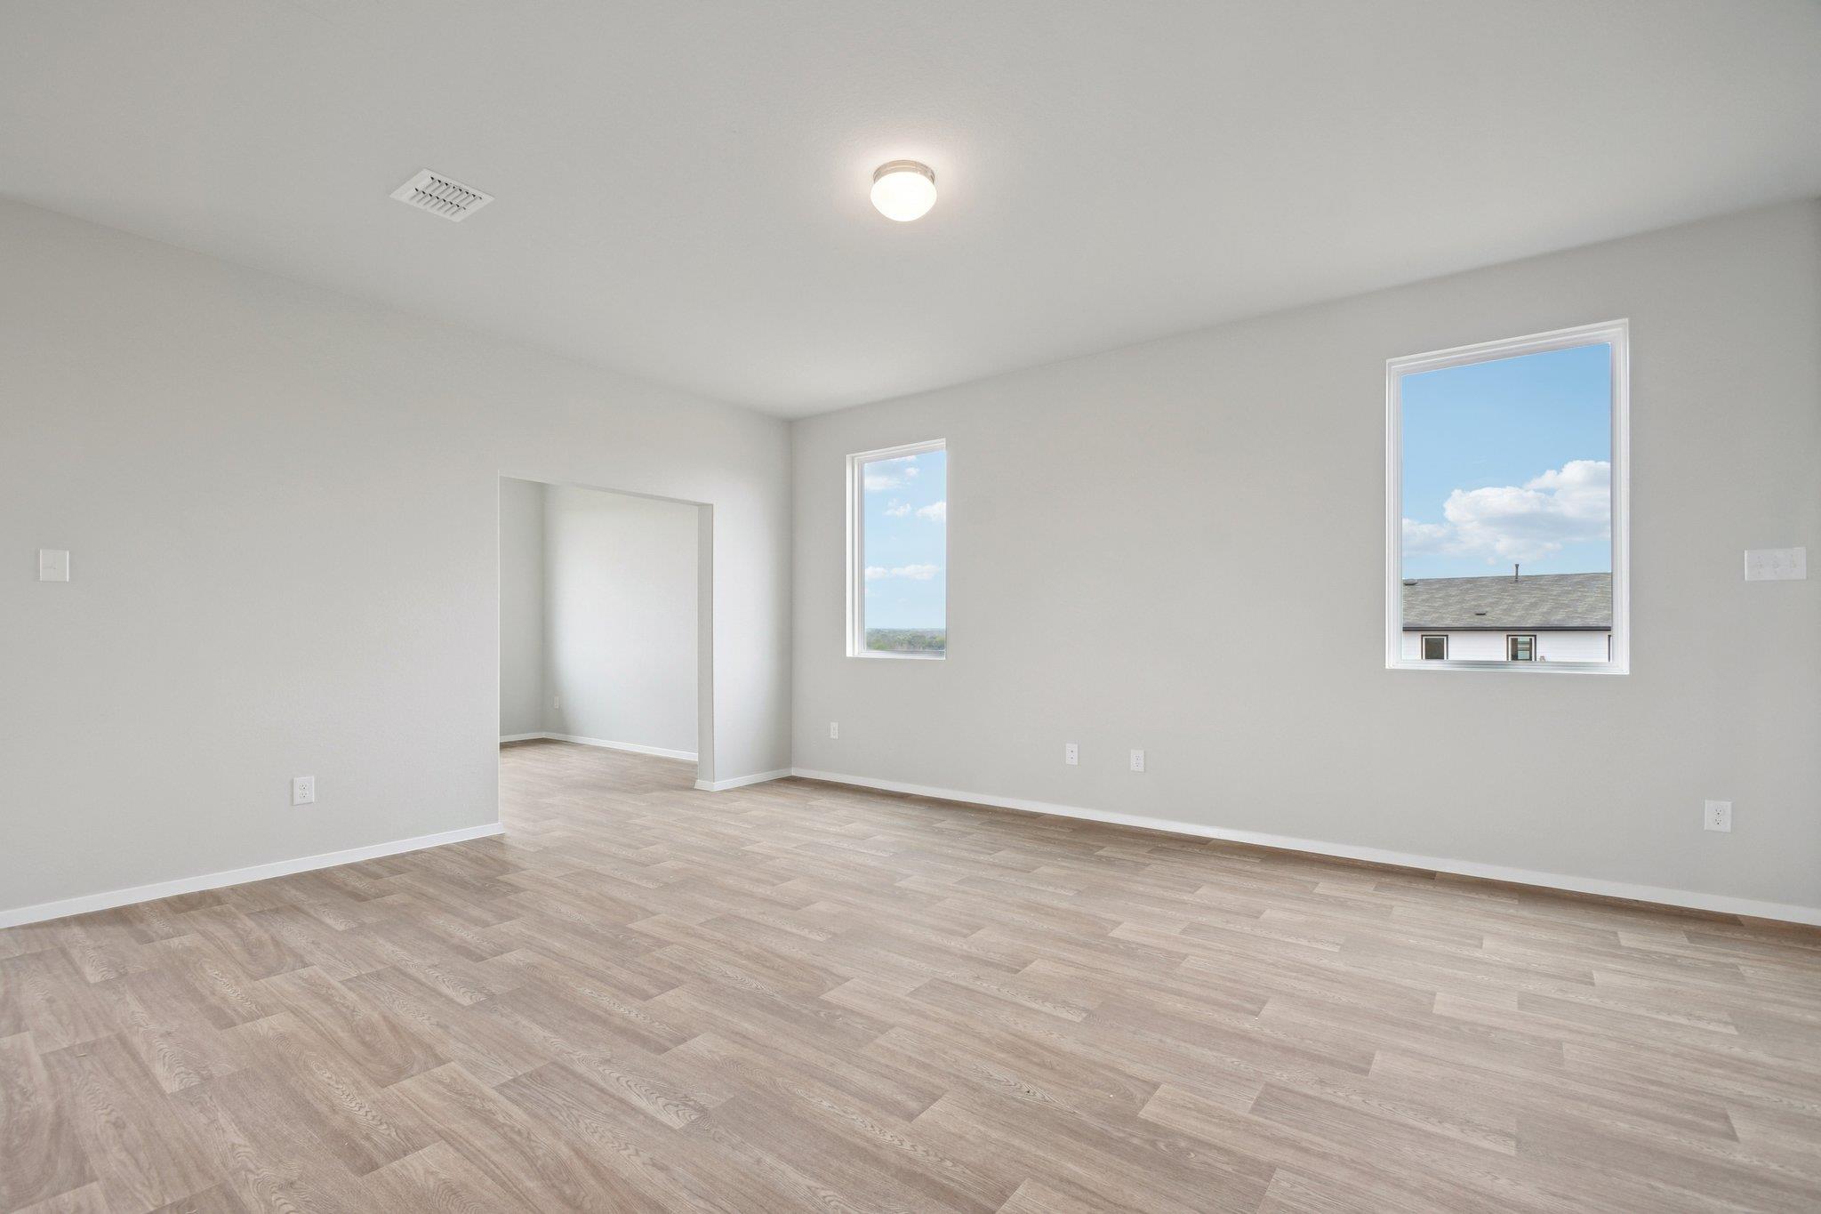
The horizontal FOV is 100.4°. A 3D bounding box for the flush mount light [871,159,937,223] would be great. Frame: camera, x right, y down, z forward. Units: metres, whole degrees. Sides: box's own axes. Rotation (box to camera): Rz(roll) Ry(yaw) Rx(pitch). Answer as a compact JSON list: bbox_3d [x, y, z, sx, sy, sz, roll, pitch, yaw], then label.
[{"bbox_3d":[-0.022,-1.505,2.782,0.242,0.128,0.242,0,-2,0],"label":"flush mount light"}]

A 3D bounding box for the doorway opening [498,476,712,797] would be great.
[{"bbox_3d":[-1.848,0.268,4.744,0.160,1.966,1.422,-2,-3,38],"label":"doorway opening"}]

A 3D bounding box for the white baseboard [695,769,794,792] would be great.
[{"bbox_3d":[-1.201,1.249,5.556,0.170,0.064,0.717,-2,-3,38],"label":"white baseboard"}]

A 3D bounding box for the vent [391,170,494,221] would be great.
[{"bbox_3d":[-1.789,-1.555,2.901,0.293,0.020,0.238,-2,-3,38],"label":"vent"}]

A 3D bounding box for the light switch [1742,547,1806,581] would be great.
[{"bbox_3d":[3.307,-0.161,2.900,0.160,0.118,0.012,-1,-2,35],"label":"light switch"}]

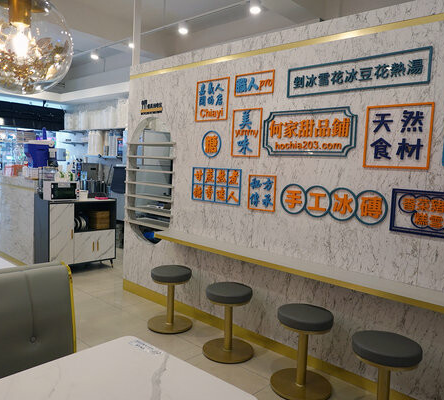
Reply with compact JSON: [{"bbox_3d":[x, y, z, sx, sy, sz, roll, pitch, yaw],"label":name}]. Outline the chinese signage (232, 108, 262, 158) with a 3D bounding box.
[{"bbox_3d":[0.189,-0.510,3.054,0.283,0.359,0.030,7,7,42],"label":"chinese signage"}]

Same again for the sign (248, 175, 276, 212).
[{"bbox_3d":[0.297,-0.053,3.020,0.258,0.261,0.030,7,6,42],"label":"sign"}]

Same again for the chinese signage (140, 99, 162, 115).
[{"bbox_3d":[-0.687,-0.905,3.899,0.323,0.136,0.030,7,6,42],"label":"chinese signage"}]

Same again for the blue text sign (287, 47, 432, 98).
[{"bbox_3d":[0.802,-0.775,2.489,0.918,0.193,0.030,7,7,42],"label":"blue text sign"}]

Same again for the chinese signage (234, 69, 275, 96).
[{"bbox_3d":[0.238,-0.886,3.049,0.379,0.161,0.030,7,6,42],"label":"chinese signage"}]

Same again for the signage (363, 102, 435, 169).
[{"bbox_3d":[1.022,-0.373,2.344,0.377,0.370,0.030,7,6,42],"label":"signage"}]

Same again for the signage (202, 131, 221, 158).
[{"bbox_3d":[-0.084,-0.463,3.303,0.217,0.220,0.030,7,7,42],"label":"signage"}]

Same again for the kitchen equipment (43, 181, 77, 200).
[{"bbox_3d":[-1.874,-0.119,4.664,0.230,0.217,0.335,7,7,42],"label":"kitchen equipment"}]

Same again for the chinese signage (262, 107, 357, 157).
[{"bbox_3d":[0.571,-0.453,2.711,0.712,0.313,0.030,7,7,42],"label":"chinese signage"}]

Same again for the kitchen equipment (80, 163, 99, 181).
[{"bbox_3d":[-2.038,-0.434,6.200,0.240,0.280,0.240,7,7,42],"label":"kitchen equipment"}]

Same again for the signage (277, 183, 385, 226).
[{"bbox_3d":[0.702,0.020,2.612,0.752,0.212,0.030,7,7,42],"label":"signage"}]

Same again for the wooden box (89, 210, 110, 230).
[{"bbox_3d":[-1.546,0.247,5.091,0.169,0.223,0.200,-1,6,-42],"label":"wooden box"}]

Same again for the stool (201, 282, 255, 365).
[{"bbox_3d":[0.051,0.882,2.940,0.382,0.470,0.382,3,5,0],"label":"stool"}]

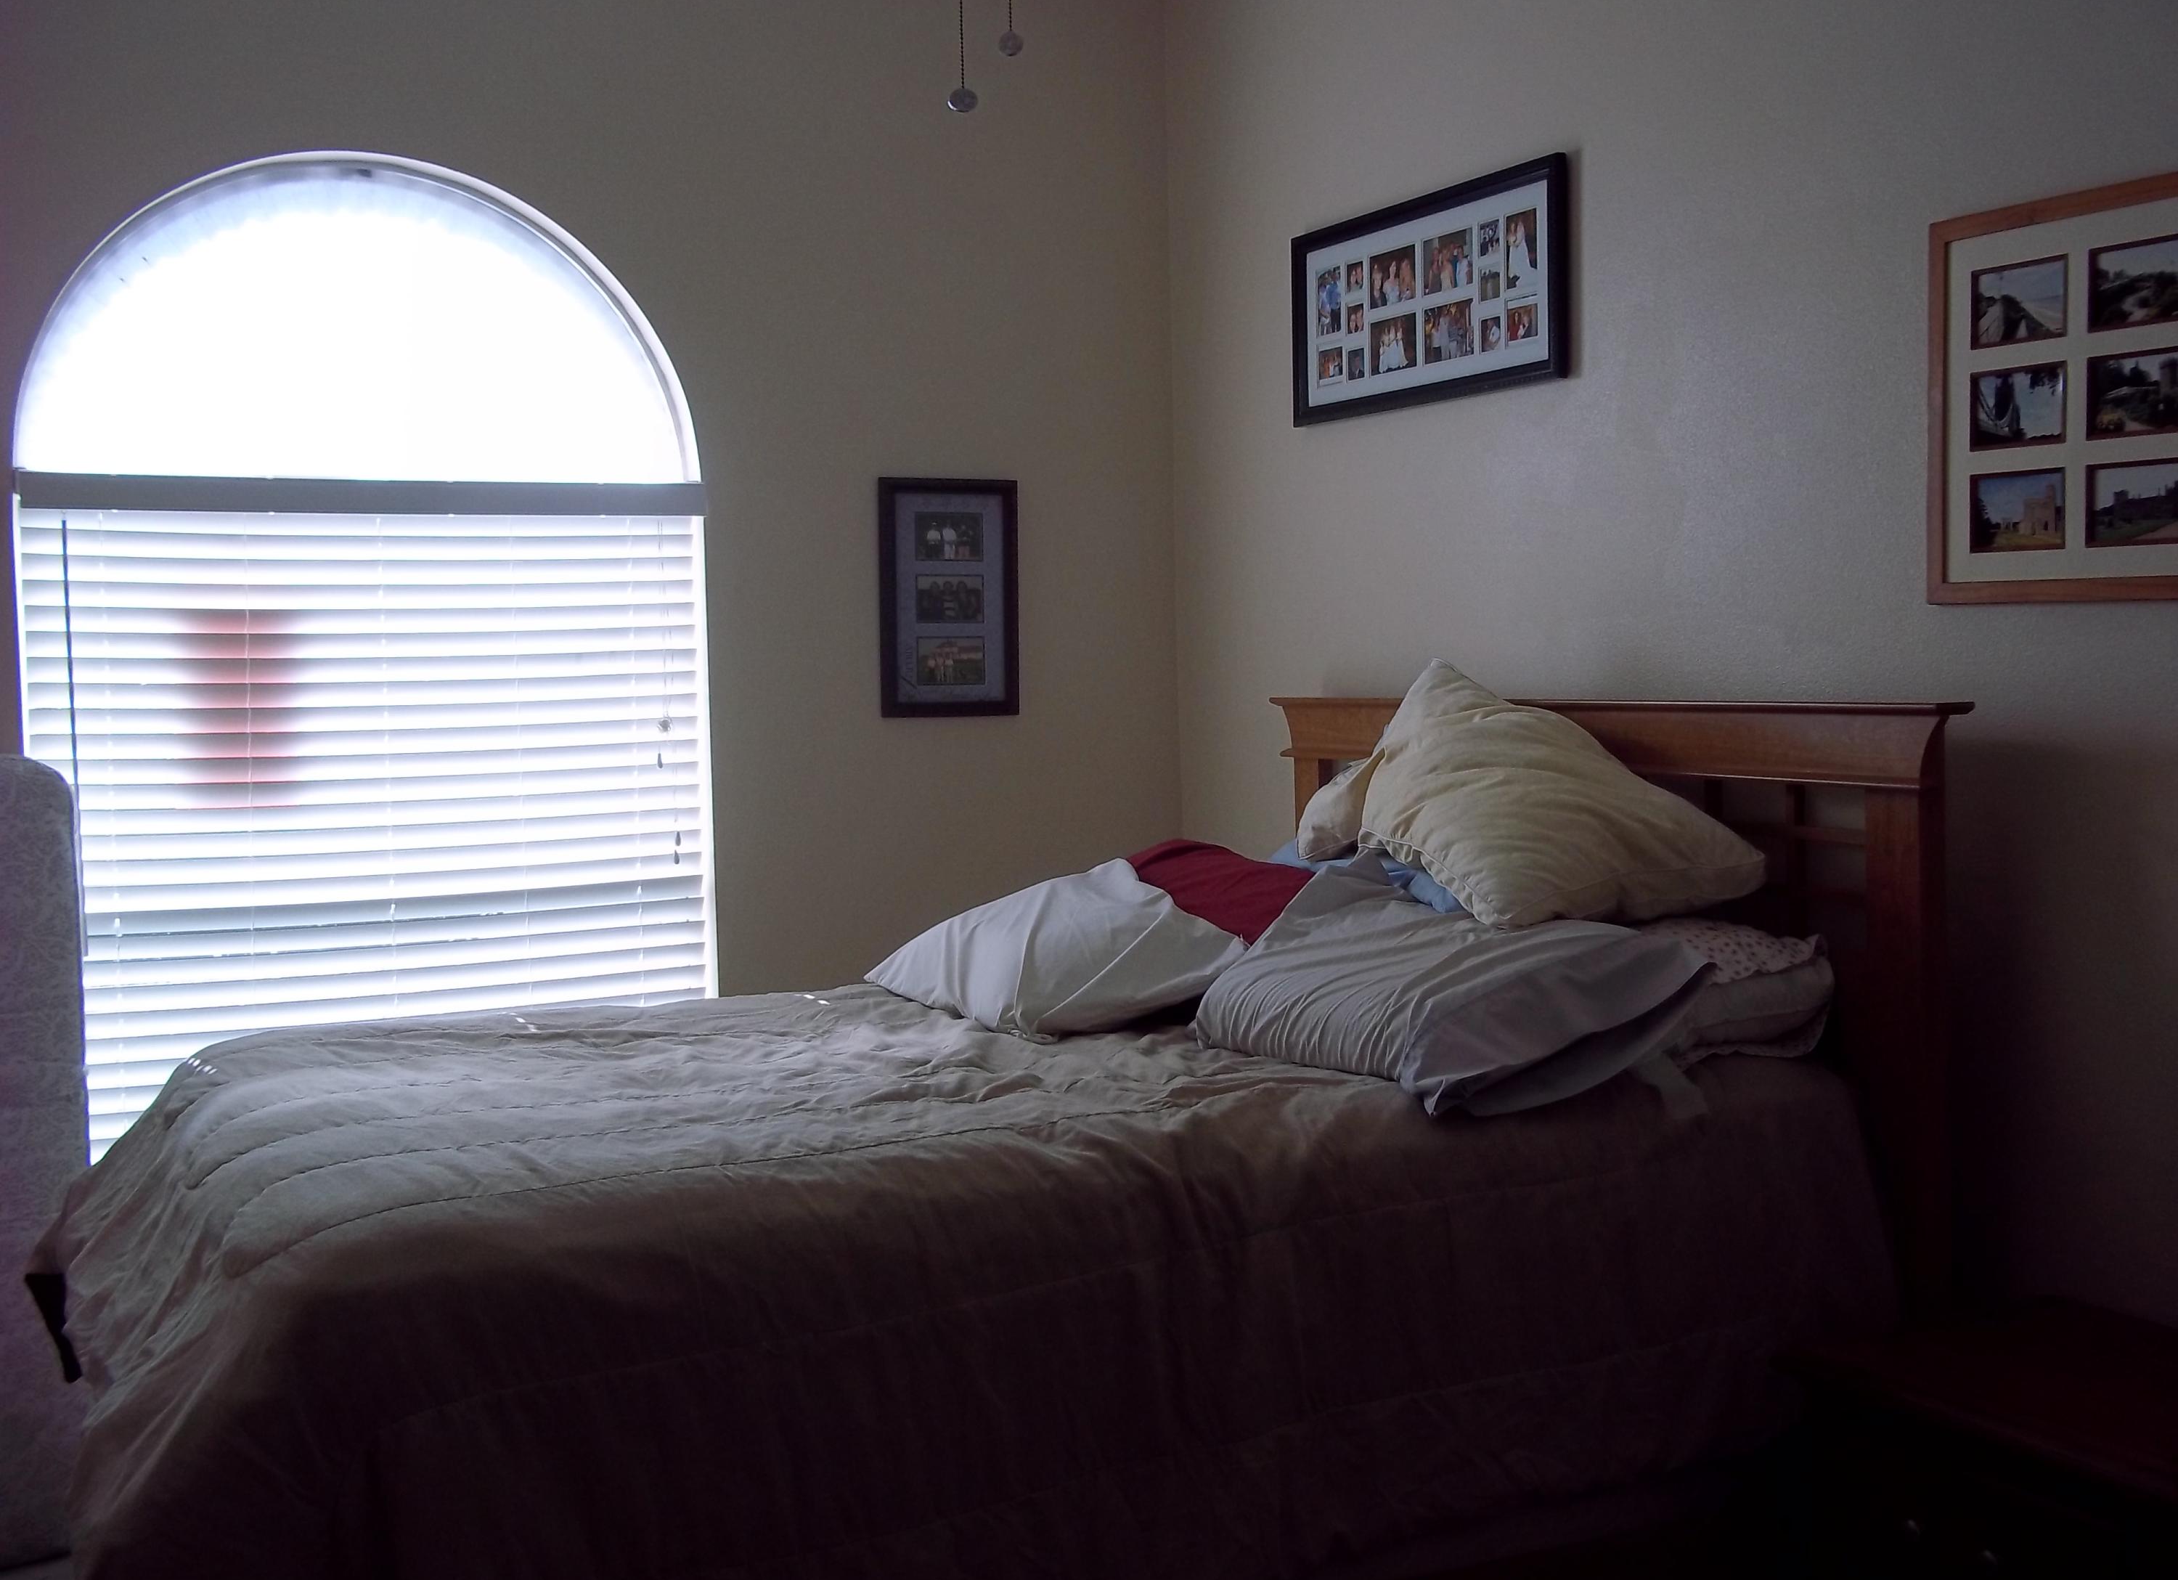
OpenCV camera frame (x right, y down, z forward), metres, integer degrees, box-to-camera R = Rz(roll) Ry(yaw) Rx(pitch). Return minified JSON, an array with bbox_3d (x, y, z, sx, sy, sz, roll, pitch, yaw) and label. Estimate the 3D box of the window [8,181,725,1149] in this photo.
[{"bbox_3d":[-1.274,-0.210,4.112,1.200,1.850,0.100,-3,4,-28],"label":"window"}]

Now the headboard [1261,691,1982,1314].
[{"bbox_3d":[0.766,0.519,3.683,0.080,1.320,1.600,-3,4,-28],"label":"headboard"}]

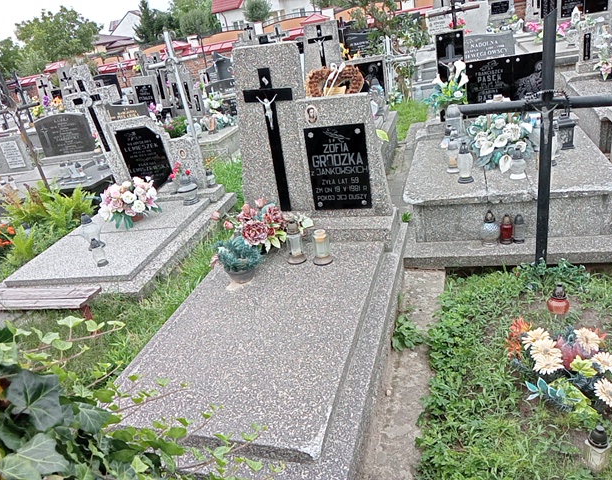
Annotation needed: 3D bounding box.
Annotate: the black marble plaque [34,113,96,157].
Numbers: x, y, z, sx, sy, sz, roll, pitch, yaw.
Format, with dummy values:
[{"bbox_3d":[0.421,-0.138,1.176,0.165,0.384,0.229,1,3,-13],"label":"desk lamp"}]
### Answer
[{"bbox_3d":[-2.670,-1.193,5.827,0.580,0.480,0.100,-4,25,13],"label":"black marble plaque"}]

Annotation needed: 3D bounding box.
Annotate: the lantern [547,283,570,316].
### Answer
[{"bbox_3d":[1.191,0.270,2.440,0.107,0.148,0.107,-2,25,17],"label":"lantern"}]

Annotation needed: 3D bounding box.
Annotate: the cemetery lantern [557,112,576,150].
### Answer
[{"bbox_3d":[1.697,-0.717,3.343,0.100,0.225,0.100,-2,25,17],"label":"cemetery lantern"}]

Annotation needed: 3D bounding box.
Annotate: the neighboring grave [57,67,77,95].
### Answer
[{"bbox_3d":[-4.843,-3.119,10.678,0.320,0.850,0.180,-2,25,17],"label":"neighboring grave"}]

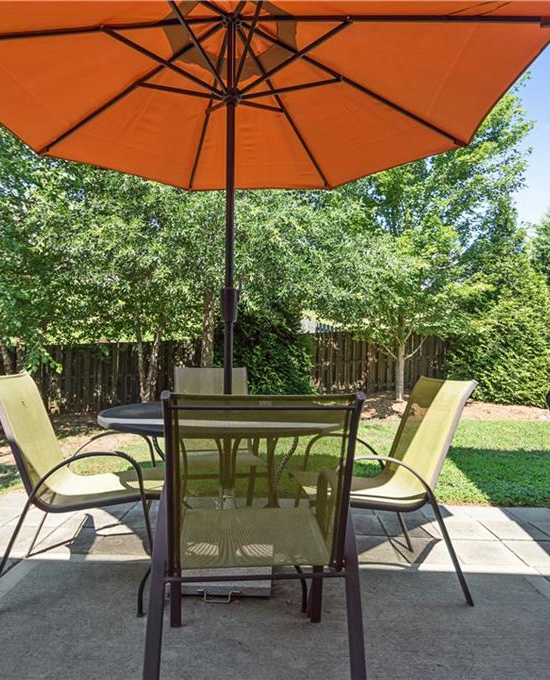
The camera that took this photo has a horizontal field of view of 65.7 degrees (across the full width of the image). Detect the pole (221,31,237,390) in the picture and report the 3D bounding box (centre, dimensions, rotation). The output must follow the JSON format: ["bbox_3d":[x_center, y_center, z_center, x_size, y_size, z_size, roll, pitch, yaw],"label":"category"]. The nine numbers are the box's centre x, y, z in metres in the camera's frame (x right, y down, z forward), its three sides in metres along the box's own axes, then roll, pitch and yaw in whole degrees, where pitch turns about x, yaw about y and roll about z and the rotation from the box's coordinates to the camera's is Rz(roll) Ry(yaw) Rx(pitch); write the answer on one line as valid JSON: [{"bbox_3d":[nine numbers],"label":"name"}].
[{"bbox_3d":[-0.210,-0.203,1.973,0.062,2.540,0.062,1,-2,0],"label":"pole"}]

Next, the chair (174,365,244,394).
[{"bbox_3d":[-0.351,0.652,2.564,0.570,0.945,0.720,1,-2,-14],"label":"chair"}]

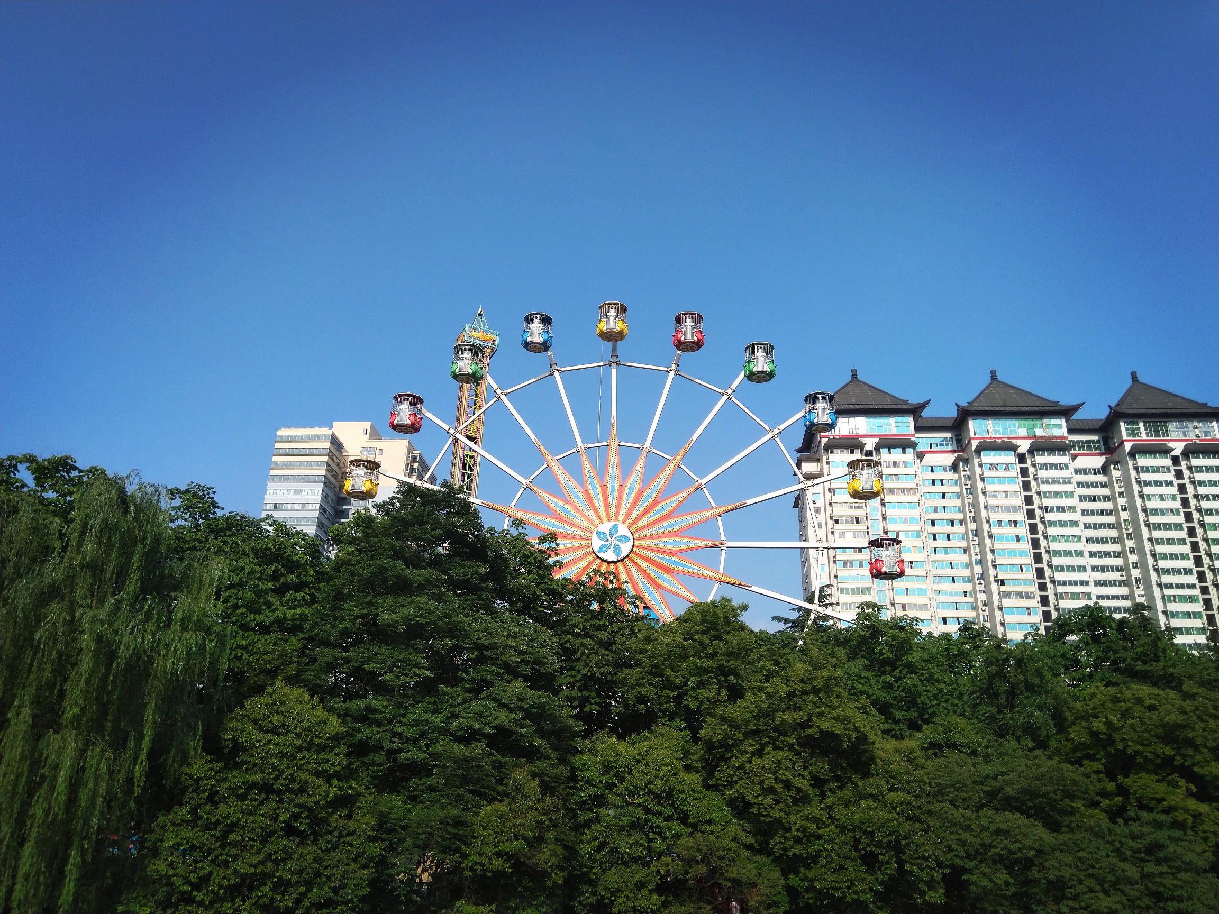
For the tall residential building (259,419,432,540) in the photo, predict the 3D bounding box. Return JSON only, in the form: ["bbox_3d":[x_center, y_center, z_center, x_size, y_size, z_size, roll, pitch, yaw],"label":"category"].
[{"bbox_3d":[-60.720,39.321,213.098,27.448,97.628,36.660,0,-23,4],"label":"tall residential building"}]

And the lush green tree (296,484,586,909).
[{"bbox_3d":[-7.056,8.955,38.184,11.700,17.000,11.200,0,-23,4],"label":"lush green tree"}]

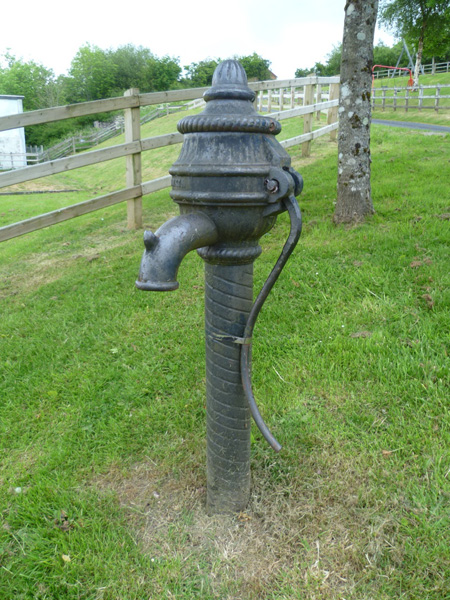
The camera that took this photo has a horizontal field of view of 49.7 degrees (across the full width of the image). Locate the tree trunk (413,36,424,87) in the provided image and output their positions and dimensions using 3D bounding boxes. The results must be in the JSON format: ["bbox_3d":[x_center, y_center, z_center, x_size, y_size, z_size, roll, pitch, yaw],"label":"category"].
[{"bbox_3d":[10.540,-13.029,26.433,0.500,2.830,0.450,0,12,0],"label":"tree trunk"}]

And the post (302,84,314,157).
[{"bbox_3d":[1.245,-2.726,7.252,0.100,1.120,0.100,7,13,29],"label":"post"}]

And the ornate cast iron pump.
[{"bbox_3d":[-0.003,0.017,1.449,0.500,1.402,0.480,-9,14,-37],"label":"ornate cast iron pump"}]

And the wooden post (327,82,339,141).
[{"bbox_3d":[1.935,-3.410,8.695,0.100,1.080,0.100,7,13,29],"label":"wooden post"}]

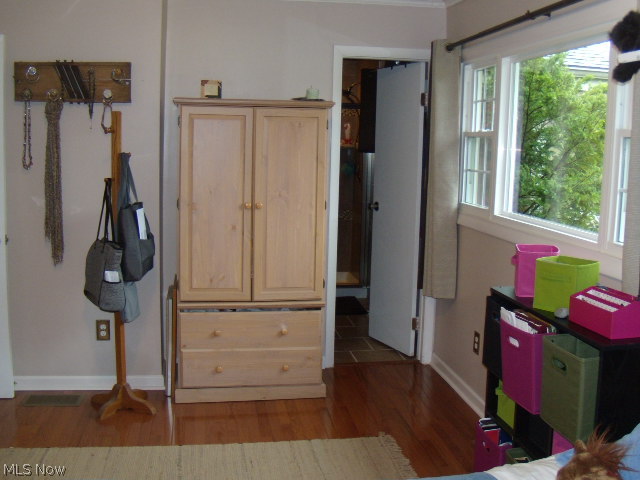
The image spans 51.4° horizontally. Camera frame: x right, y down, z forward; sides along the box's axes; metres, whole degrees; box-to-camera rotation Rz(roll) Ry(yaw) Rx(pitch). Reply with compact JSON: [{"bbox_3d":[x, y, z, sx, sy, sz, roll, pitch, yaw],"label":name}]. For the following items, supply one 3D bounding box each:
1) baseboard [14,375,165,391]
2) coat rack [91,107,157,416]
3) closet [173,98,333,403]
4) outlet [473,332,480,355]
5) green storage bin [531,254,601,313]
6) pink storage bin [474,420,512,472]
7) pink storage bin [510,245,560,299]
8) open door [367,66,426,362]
[{"bbox_3d":[-1.358,0.844,3.930,0.850,0.095,0.016,1,8,-8],"label":"baseboard"},{"bbox_3d":[-1.065,0.125,3.611,0.360,1.620,0.350,1,8,-8],"label":"coat rack"},{"bbox_3d":[-0.411,0.049,4.001,0.865,1.700,0.540,1,8,-8],"label":"closet"},{"bbox_3d":[0.882,0.584,3.765,0.010,0.122,0.082,1,8,-8],"label":"outlet"},{"bbox_3d":[0.897,0.166,2.423,0.165,0.170,0.155,-5,10,-41],"label":"green storage bin"},{"bbox_3d":[0.810,0.923,2.727,0.270,0.280,0.250,1,8,-8],"label":"pink storage bin"},{"bbox_3d":[0.870,0.131,2.660,0.155,0.177,0.175,4,8,15],"label":"pink storage bin"},{"bbox_3d":[0.551,-0.220,4.824,0.040,2.035,0.580,-2,9,-27],"label":"open door"}]

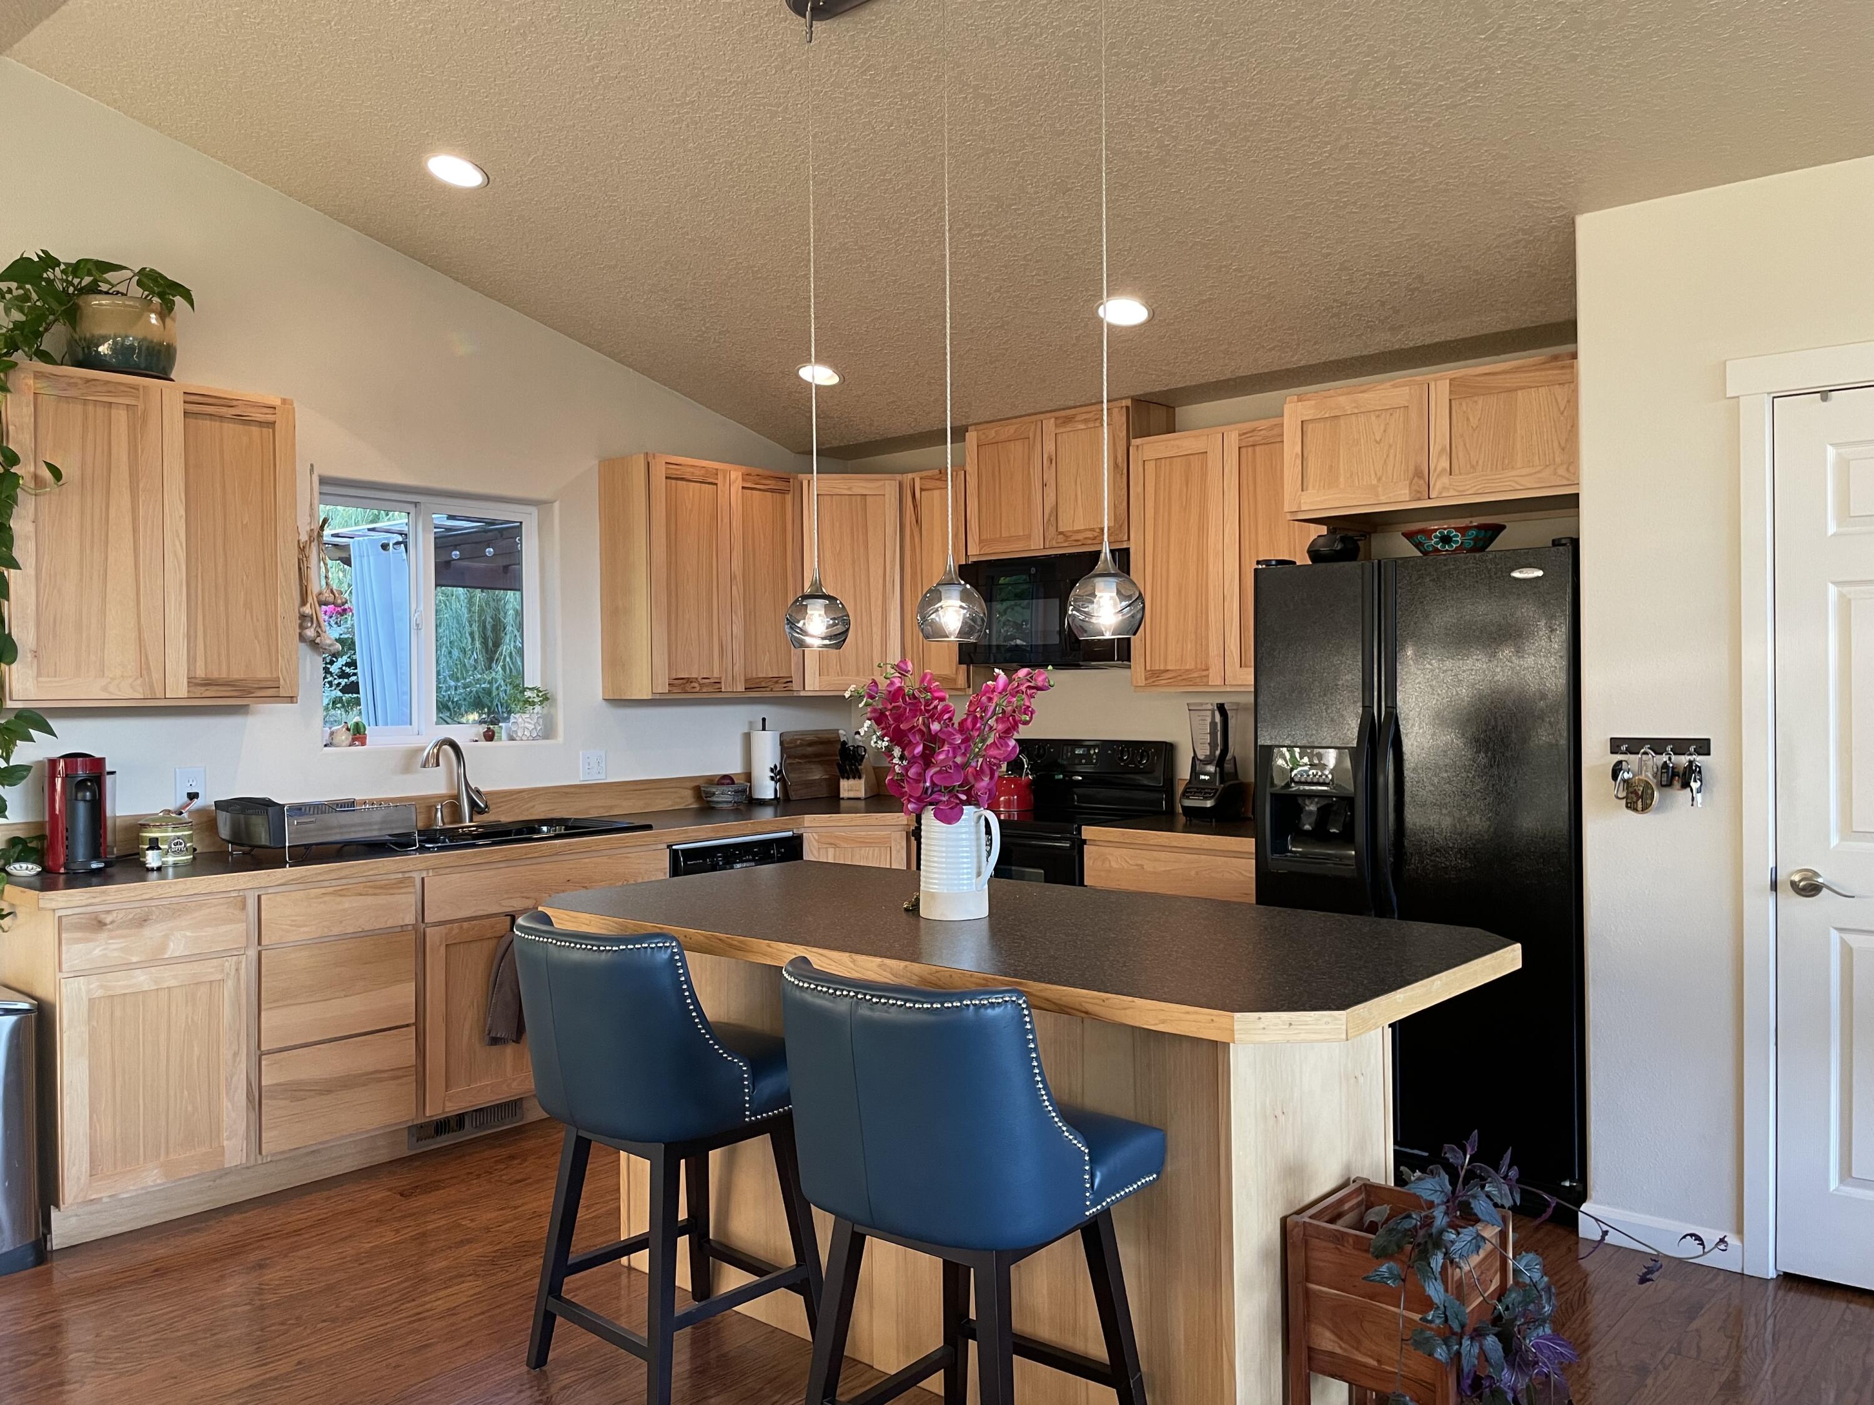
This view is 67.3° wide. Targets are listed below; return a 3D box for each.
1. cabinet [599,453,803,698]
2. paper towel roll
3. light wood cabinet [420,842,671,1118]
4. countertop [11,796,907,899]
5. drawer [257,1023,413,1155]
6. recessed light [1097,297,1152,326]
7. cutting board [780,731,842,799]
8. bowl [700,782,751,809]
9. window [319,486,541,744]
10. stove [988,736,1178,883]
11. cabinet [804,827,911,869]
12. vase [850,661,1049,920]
[{"bbox_3d":[-0.915,-0.476,5.581,0.317,0.905,0.765,0,1,42],"label":"cabinet"},{"bbox_3d":[-0.719,0.265,5.881,0.125,0.285,0.125,-1,1,0],"label":"paper towel roll"},{"bbox_3d":[-1.451,0.863,4.702,0.610,0.780,0.915,0,1,41],"label":"light wood cabinet"},{"bbox_3d":[-1.158,0.455,4.778,0.960,0.040,3.420,0,1,41],"label":"countertop"},{"bbox_3d":[-1.873,1.105,4.185,0.485,0.274,0.447,0,1,42],"label":"drawer"},{"bbox_3d":[0.585,-1.224,4.386,0.190,0.040,0.190,9,-10,1],"label":"recessed light"},{"bbox_3d":[-0.541,0.276,6.166,0.035,0.290,0.330,-15,-9,41],"label":"cutting board"},{"bbox_3d":[-0.855,0.383,5.683,0.195,0.090,0.195,-1,1,0],"label":"bowl"},{"bbox_3d":[-1.819,-0.295,4.998,0.080,0.885,0.900,0,1,41],"label":"window"},{"bbox_3d":[0.393,0.738,5.229,0.765,1.180,0.680,0,1,41],"label":"stove"},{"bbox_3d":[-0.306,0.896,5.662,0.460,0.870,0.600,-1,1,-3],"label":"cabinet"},{"bbox_3d":[0.030,0.183,2.906,0.400,0.515,0.320,-1,1,0],"label":"vase"}]

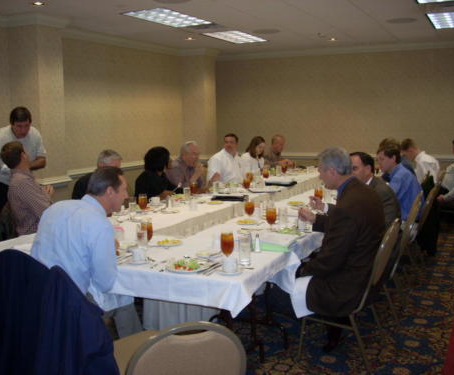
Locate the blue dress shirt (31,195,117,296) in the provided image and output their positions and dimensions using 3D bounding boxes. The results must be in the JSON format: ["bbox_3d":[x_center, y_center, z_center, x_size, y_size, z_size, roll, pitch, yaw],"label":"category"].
[{"bbox_3d":[-0.880,0.348,3.104,0.490,0.590,0.490,5,10,36],"label":"blue dress shirt"}]

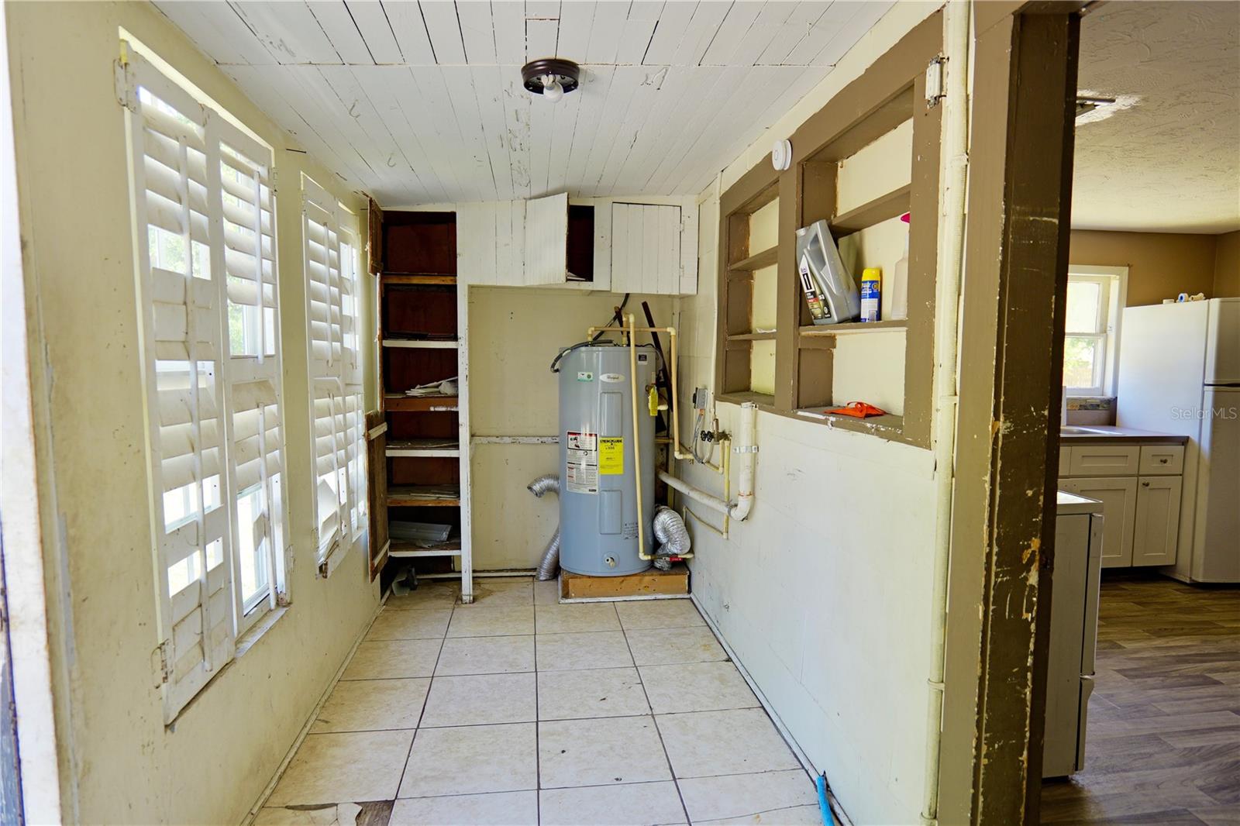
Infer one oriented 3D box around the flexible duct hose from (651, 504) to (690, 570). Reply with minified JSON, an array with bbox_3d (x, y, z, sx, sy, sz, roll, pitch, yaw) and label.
[{"bbox_3d":[0.287,0.720,3.934,0.200,0.360,0.270,0,5,-7],"label":"flexible duct hose"}]

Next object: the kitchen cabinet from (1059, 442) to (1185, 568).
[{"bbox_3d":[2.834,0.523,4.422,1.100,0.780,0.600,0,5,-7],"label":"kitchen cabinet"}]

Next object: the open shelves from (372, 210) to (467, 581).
[{"bbox_3d":[-1.055,-0.034,3.814,0.483,2.100,0.410,0,5,-7],"label":"open shelves"}]

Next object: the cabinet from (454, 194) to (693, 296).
[{"bbox_3d":[-0.238,-0.908,3.835,1.255,0.485,0.420,0,5,-7],"label":"cabinet"}]

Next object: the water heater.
[{"bbox_3d":[-0.071,0.249,4.020,0.553,1.270,0.555,0,5,-7],"label":"water heater"}]

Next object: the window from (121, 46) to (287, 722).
[{"bbox_3d":[-1.069,-0.057,1.847,0.110,1.460,0.850,0,5,-7],"label":"window"}]

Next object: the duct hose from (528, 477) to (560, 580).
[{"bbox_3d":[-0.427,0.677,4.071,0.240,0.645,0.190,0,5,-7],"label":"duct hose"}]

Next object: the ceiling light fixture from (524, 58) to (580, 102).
[{"bbox_3d":[-0.191,-0.911,1.917,0.156,0.092,0.156,0,5,-7],"label":"ceiling light fixture"}]

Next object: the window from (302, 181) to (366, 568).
[{"bbox_3d":[-1.209,-0.146,2.934,0.110,1.520,0.870,0,5,-7],"label":"window"}]

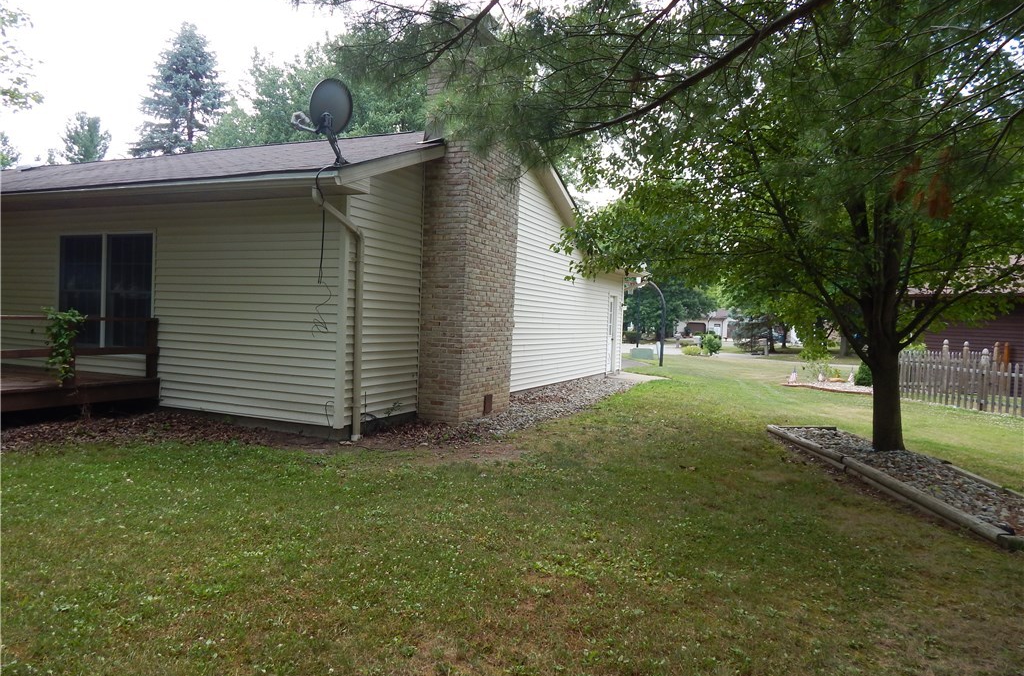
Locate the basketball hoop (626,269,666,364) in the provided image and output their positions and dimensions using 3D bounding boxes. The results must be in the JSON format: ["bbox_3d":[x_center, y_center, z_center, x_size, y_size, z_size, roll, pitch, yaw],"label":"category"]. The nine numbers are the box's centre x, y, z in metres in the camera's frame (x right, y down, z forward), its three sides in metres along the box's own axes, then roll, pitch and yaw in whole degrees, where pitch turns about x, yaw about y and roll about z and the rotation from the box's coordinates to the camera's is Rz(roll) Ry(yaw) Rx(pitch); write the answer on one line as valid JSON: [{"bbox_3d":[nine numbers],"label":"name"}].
[{"bbox_3d":[4.828,-0.829,23.624,1.500,3.580,1.120,3,2,24],"label":"basketball hoop"}]

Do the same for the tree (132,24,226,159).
[{"bbox_3d":[-17.148,-8.149,33.723,6.600,16.200,6.600,2,2,0],"label":"tree"}]

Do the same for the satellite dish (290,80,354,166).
[{"bbox_3d":[-1.980,-2.257,6.800,0.620,0.860,0.540,4,2,43],"label":"satellite dish"}]

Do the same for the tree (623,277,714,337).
[{"bbox_3d":[16.429,-3.925,68.882,10.500,8.600,10.000,2,2,0],"label":"tree"}]

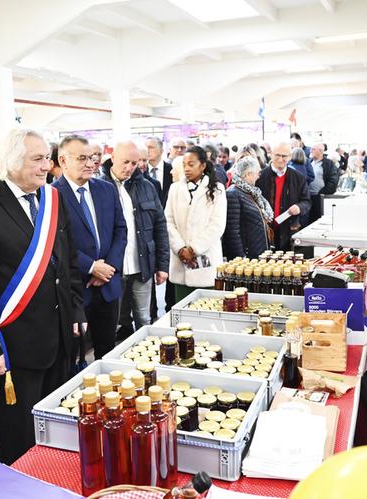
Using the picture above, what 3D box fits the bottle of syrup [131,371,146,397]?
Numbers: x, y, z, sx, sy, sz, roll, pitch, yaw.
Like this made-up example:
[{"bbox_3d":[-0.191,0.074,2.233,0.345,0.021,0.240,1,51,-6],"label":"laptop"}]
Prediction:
[{"bbox_3d":[-0.116,0.455,1.469,0.061,0.280,0.061,-1,10,-6],"label":"bottle of syrup"}]

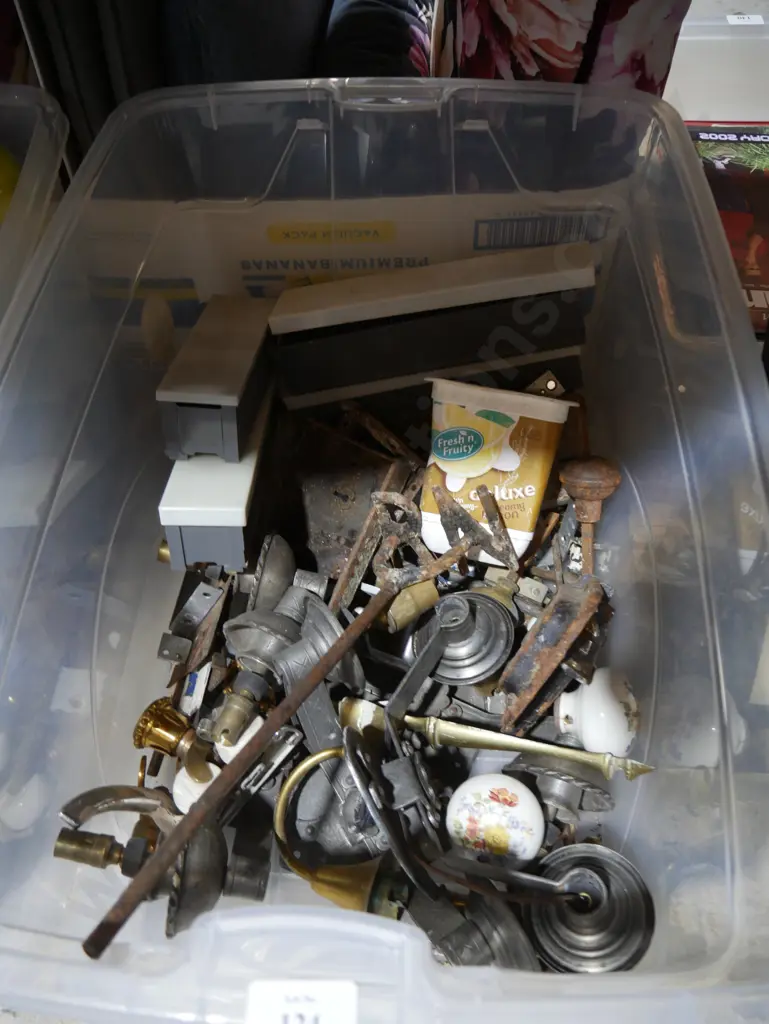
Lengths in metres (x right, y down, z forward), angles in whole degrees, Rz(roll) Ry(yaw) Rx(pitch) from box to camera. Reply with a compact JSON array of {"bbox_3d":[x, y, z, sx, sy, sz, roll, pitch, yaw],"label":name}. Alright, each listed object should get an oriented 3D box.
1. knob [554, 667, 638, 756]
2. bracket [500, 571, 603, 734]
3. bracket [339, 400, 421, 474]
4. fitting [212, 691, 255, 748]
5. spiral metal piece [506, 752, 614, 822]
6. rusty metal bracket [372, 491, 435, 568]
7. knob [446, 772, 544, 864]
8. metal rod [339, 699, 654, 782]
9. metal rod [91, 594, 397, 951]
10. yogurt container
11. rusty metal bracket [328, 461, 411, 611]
[{"bbox_3d":[0.131,0.122,0.505,0.051,0.055,0.055,0,77,15],"label":"knob"},{"bbox_3d":[0.103,0.085,0.520,0.031,0.028,0.102,30,62,14],"label":"bracket"},{"bbox_3d":[-0.003,-0.056,0.611,0.014,0.012,0.079,-33,56,-20],"label":"bracket"},{"bbox_3d":[-0.091,0.126,0.502,0.018,0.018,0.033,20,81,-5],"label":"fitting"},{"bbox_3d":[0.103,0.161,0.487,0.061,0.061,0.036,14,78,16],"label":"spiral metal piece"},{"bbox_3d":[0.013,0.012,0.570,0.043,0.025,0.054,3,89,1],"label":"rusty metal bracket"},{"bbox_3d":[0.065,0.179,0.483,0.057,0.050,0.056,3,70,9],"label":"knob"},{"bbox_3d":[0.064,0.135,0.485,0.183,0.019,0.019,7,76,6],"label":"metal rod"},{"bbox_3d":[-0.063,0.121,0.447,0.011,0.011,0.250,26,48,19],"label":"metal rod"},{"bbox_3d":[0.073,-0.028,0.580,0.100,0.108,0.098,10,9,6],"label":"yogurt container"},{"bbox_3d":[-0.008,0.014,0.565,0.020,0.016,0.113,16,60,13],"label":"rusty metal bracket"}]

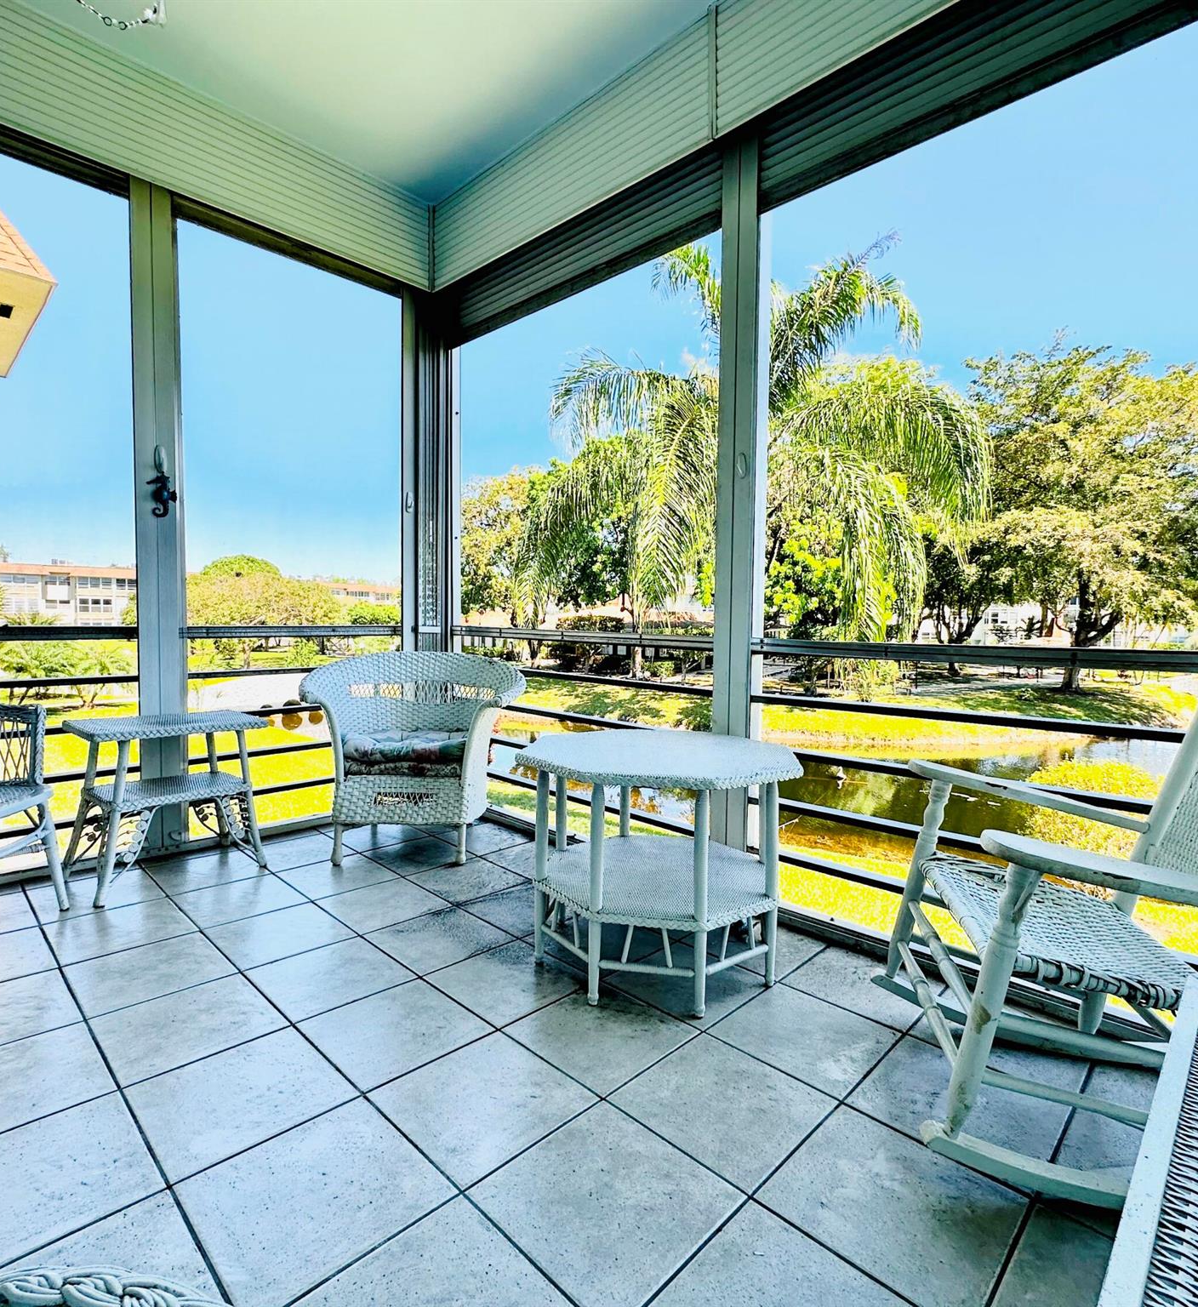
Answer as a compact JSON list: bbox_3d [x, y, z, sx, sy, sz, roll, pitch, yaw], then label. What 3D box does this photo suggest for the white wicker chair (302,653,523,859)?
[{"bbox_3d":[-0.710,0.378,2.823,0.838,0.758,0.675,0,3,-5],"label":"white wicker chair"}]

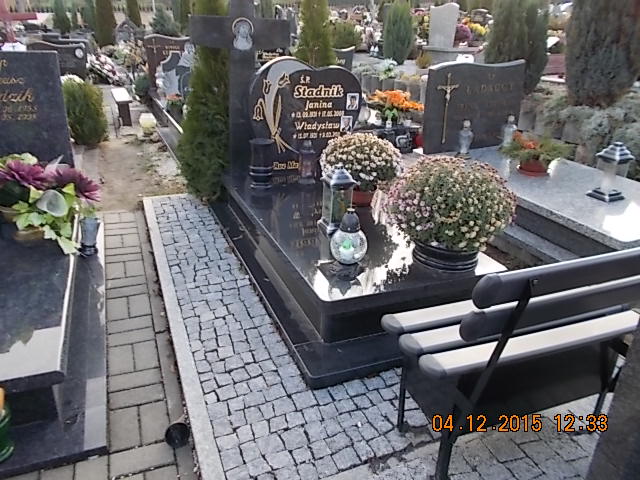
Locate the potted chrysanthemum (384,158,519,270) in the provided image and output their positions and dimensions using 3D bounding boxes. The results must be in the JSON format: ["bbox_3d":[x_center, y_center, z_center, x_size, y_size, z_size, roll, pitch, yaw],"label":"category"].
[{"bbox_3d":[0.657,-0.143,2.430,0.640,0.538,0.640,-7,25,-22],"label":"potted chrysanthemum"}]

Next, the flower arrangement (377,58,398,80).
[{"bbox_3d":[0.927,-2.341,6.600,0.300,0.320,0.280,-7,25,-21],"label":"flower arrangement"}]

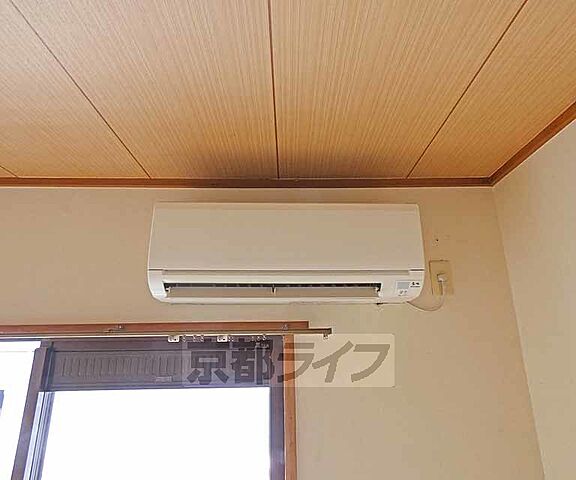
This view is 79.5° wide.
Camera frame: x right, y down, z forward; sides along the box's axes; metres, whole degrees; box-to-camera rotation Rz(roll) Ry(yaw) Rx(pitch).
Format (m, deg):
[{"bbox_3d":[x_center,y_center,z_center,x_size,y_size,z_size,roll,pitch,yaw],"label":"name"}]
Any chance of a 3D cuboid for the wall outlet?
[{"bbox_3d":[0.537,0.132,1.203,0.071,0.120,0.017,0,-18,0],"label":"wall outlet"}]

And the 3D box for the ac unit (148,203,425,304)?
[{"bbox_3d":[-0.004,0.058,1.122,0.792,0.285,0.222,0,-18,0],"label":"ac unit"}]

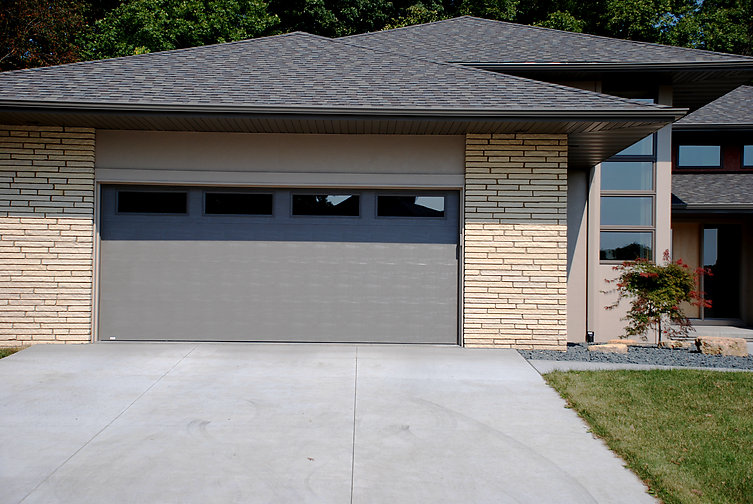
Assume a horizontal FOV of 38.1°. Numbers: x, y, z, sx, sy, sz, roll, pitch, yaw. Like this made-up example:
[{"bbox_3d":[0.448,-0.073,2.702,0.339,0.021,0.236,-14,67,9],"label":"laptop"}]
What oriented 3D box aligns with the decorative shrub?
[{"bbox_3d":[4.438,0.724,17.136,1.620,1.480,1.500,1,-2,-1],"label":"decorative shrub"}]

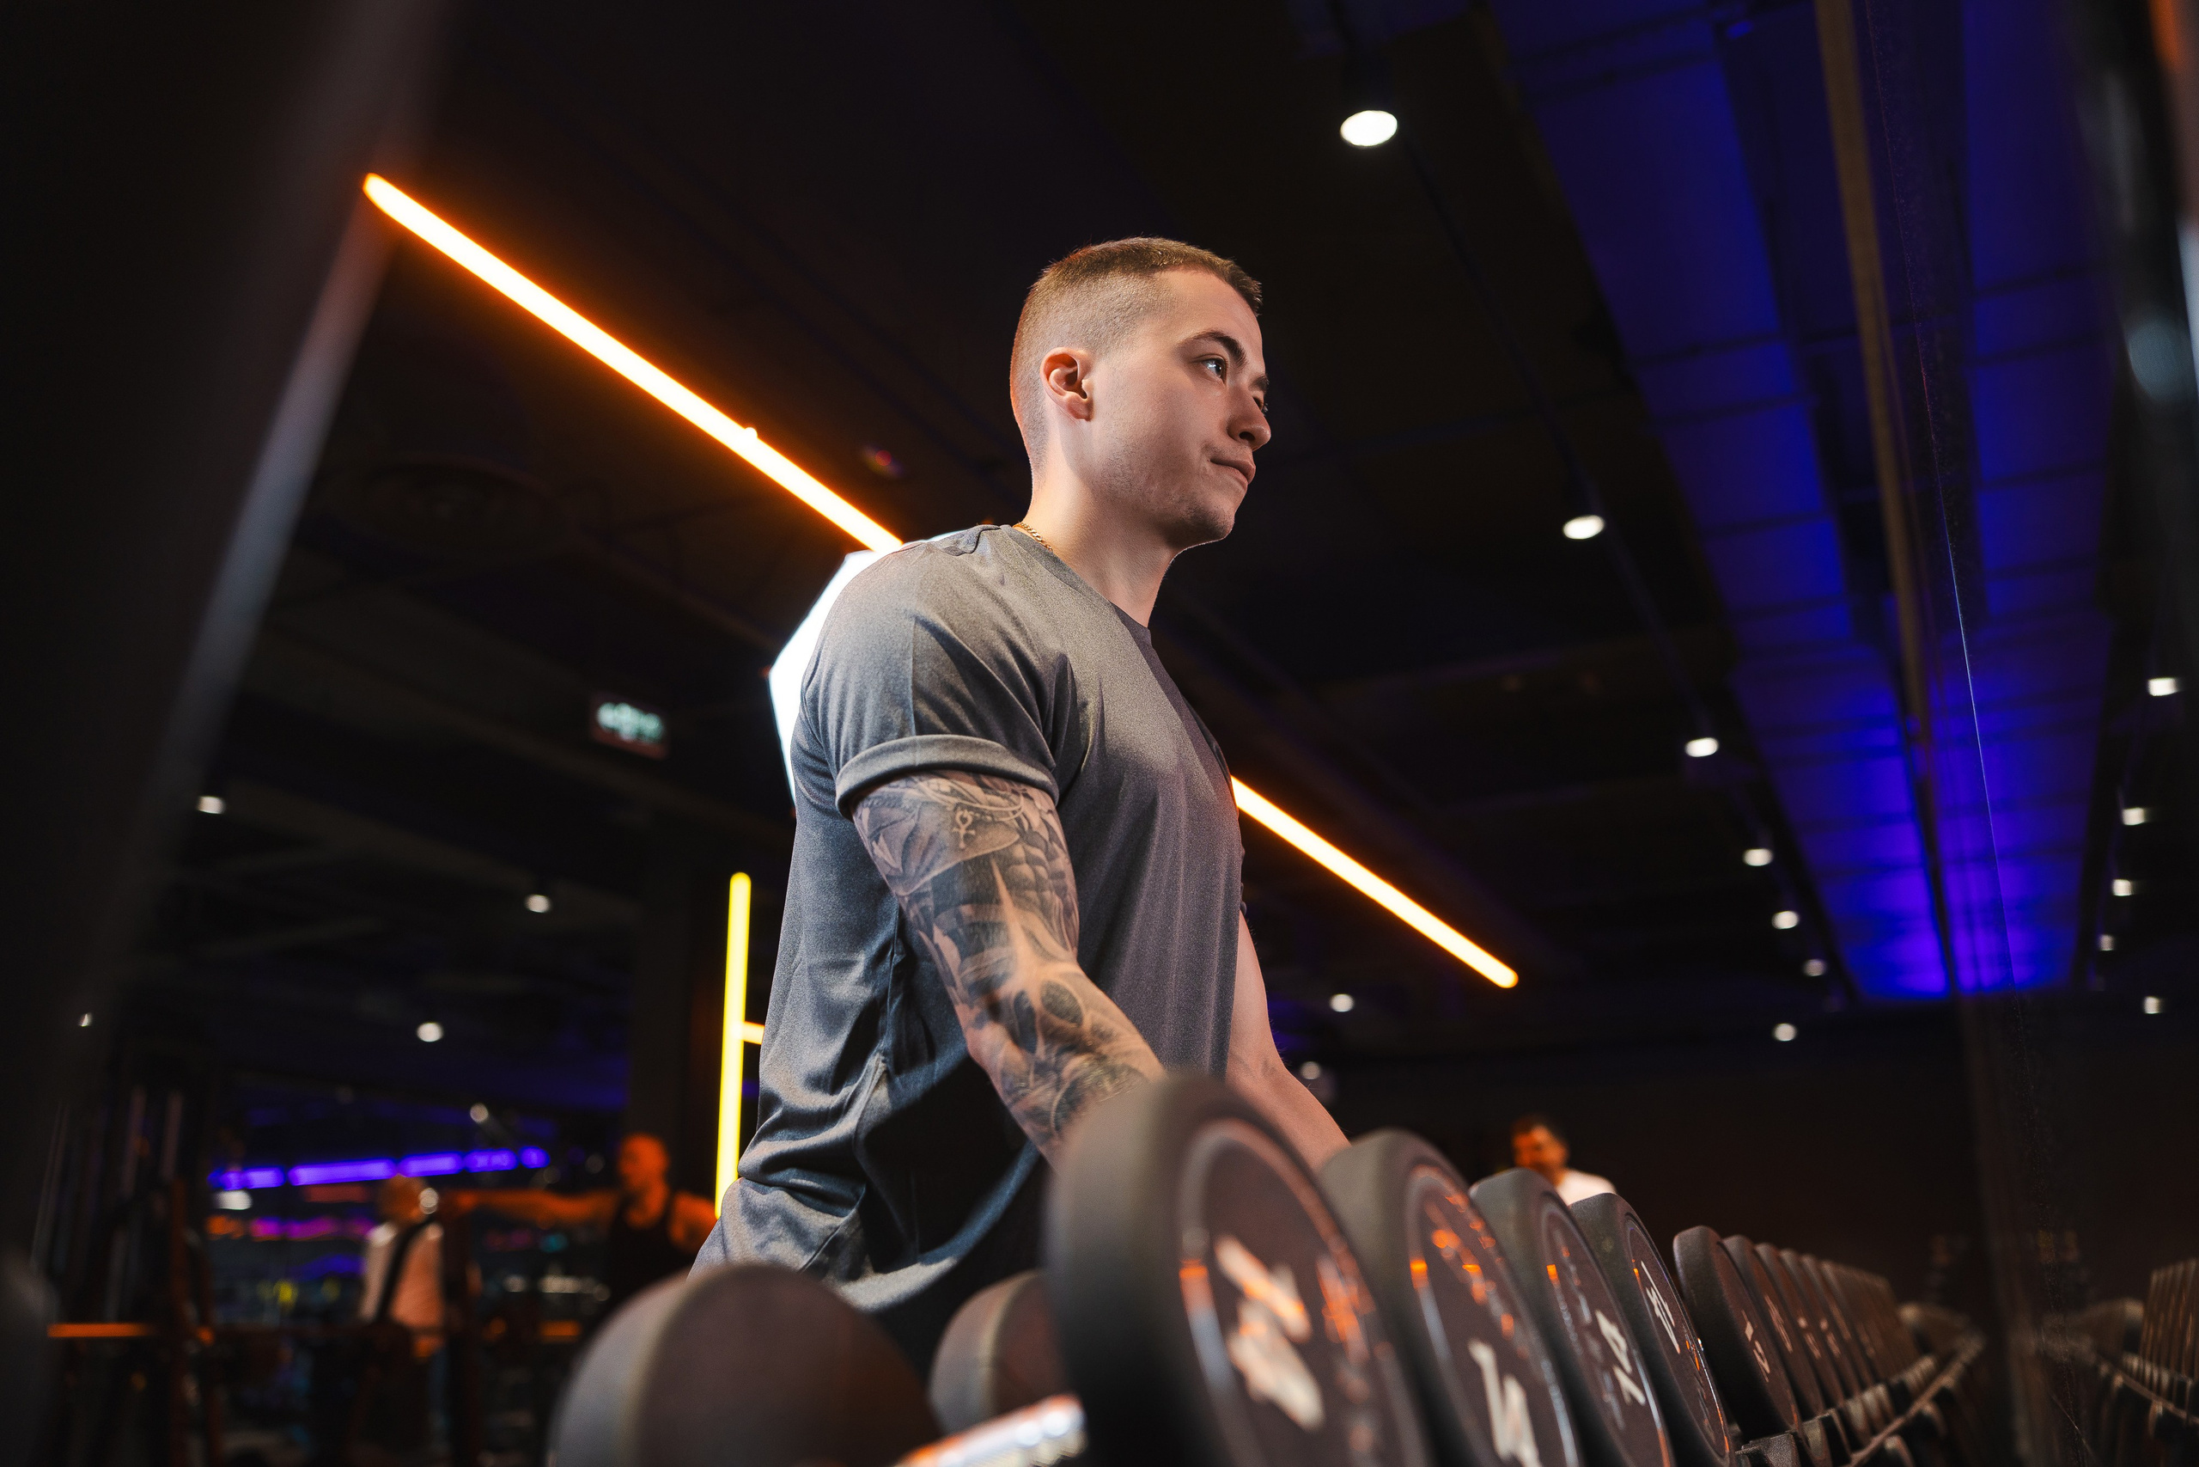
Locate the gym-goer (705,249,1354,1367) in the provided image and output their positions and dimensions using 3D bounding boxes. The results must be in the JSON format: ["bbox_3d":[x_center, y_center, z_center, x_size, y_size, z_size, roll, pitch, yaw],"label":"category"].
[{"bbox_3d":[-0.049,0.457,1.098,0.540,1.710,0.560,-9,-21,25],"label":"gym-goer"}]

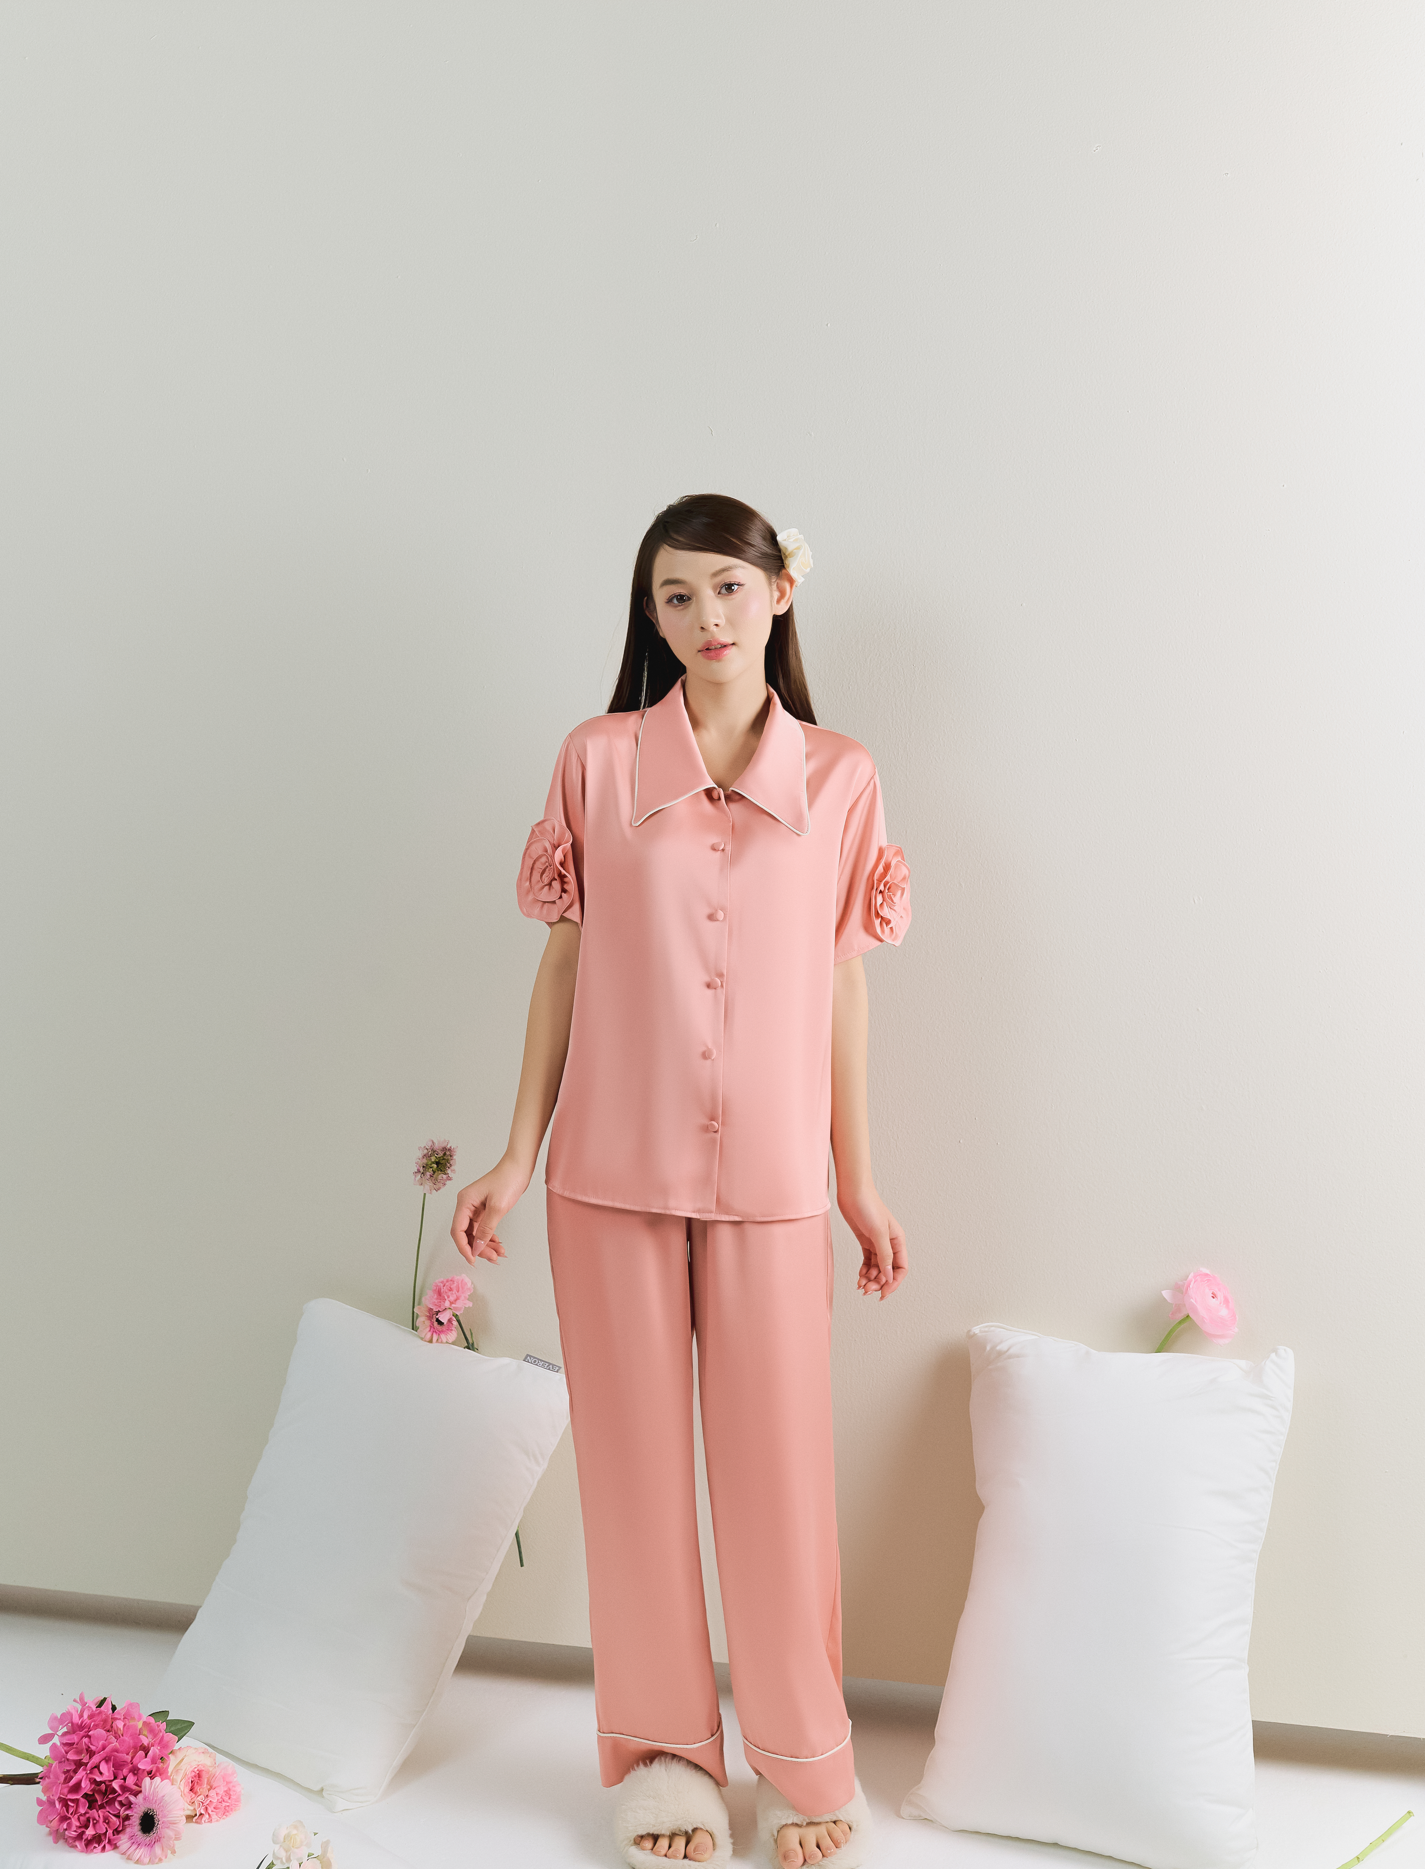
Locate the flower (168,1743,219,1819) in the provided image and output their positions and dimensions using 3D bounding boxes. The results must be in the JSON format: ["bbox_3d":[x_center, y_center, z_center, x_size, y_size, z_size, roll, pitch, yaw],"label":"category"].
[{"bbox_3d":[-0.627,1.020,2.500,0.070,0.090,0.085,-20,-11,41],"label":"flower"}]

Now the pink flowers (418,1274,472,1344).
[{"bbox_3d":[-0.399,0.563,3.120,0.083,0.104,0.080,0,3,6],"label":"pink flowers"}]

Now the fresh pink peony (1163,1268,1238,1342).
[{"bbox_3d":[0.664,0.502,2.820,0.090,0.090,0.075,-3,-13,-39],"label":"fresh pink peony"}]

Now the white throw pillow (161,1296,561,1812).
[{"bbox_3d":[-0.510,0.837,2.906,0.410,0.165,0.640,12,52,17],"label":"white throw pillow"}]

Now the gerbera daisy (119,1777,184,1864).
[{"bbox_3d":[-0.641,1.015,2.380,0.040,0.100,0.100,-22,-12,40],"label":"gerbera daisy"}]

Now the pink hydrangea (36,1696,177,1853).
[{"bbox_3d":[-0.715,0.991,2.450,0.165,0.175,0.165,-2,1,-27],"label":"pink hydrangea"}]

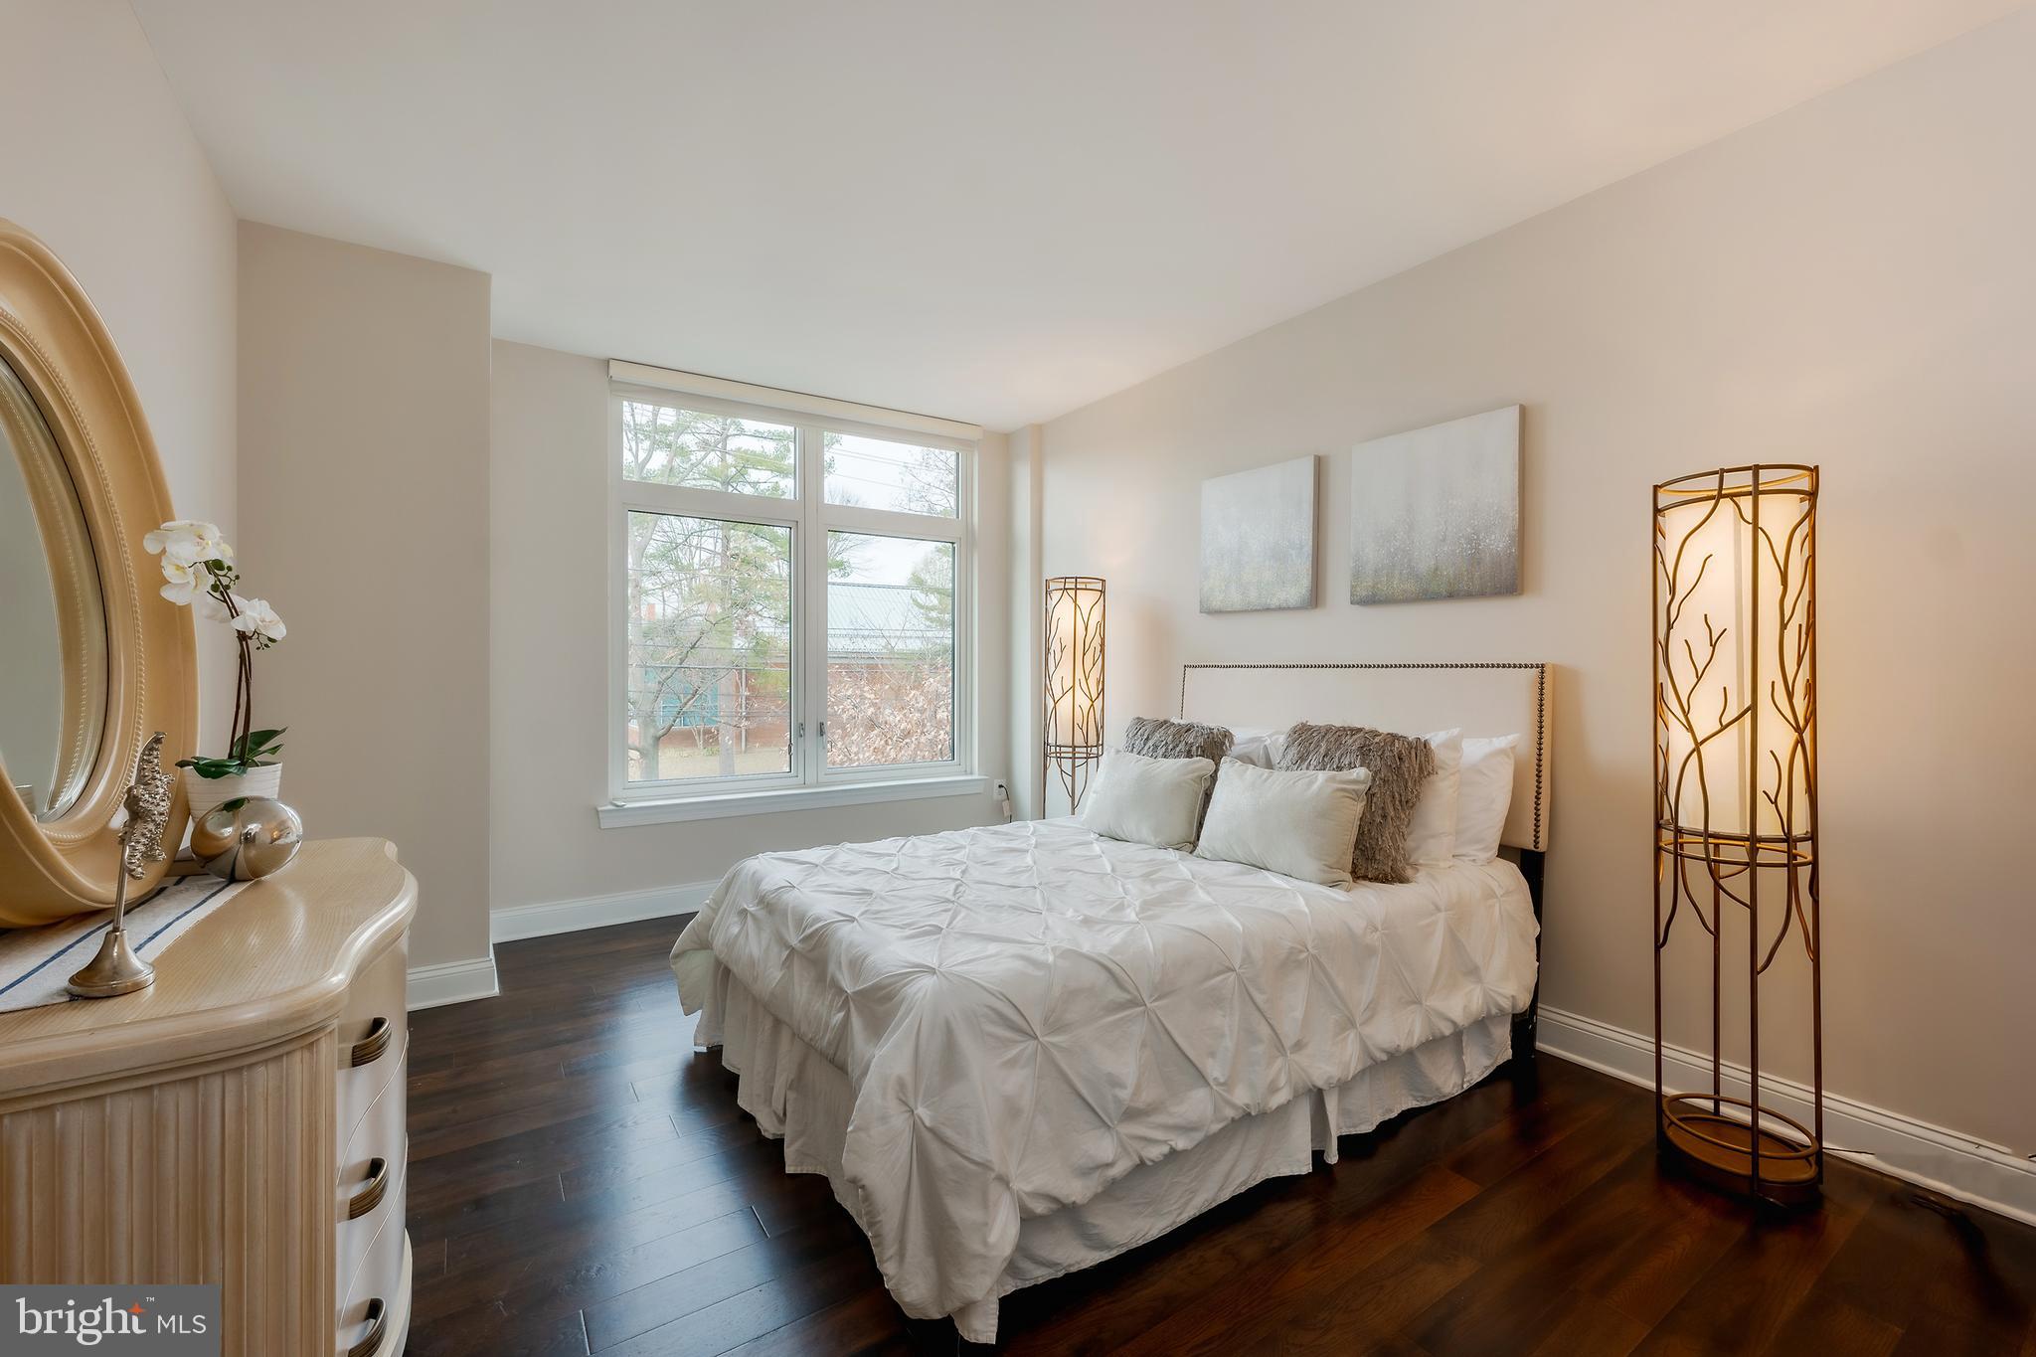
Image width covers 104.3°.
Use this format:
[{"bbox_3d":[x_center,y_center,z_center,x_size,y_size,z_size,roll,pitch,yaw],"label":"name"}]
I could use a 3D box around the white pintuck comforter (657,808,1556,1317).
[{"bbox_3d":[0.236,0.872,2.564,2.100,0.570,1.660,0,0,-35],"label":"white pintuck comforter"}]

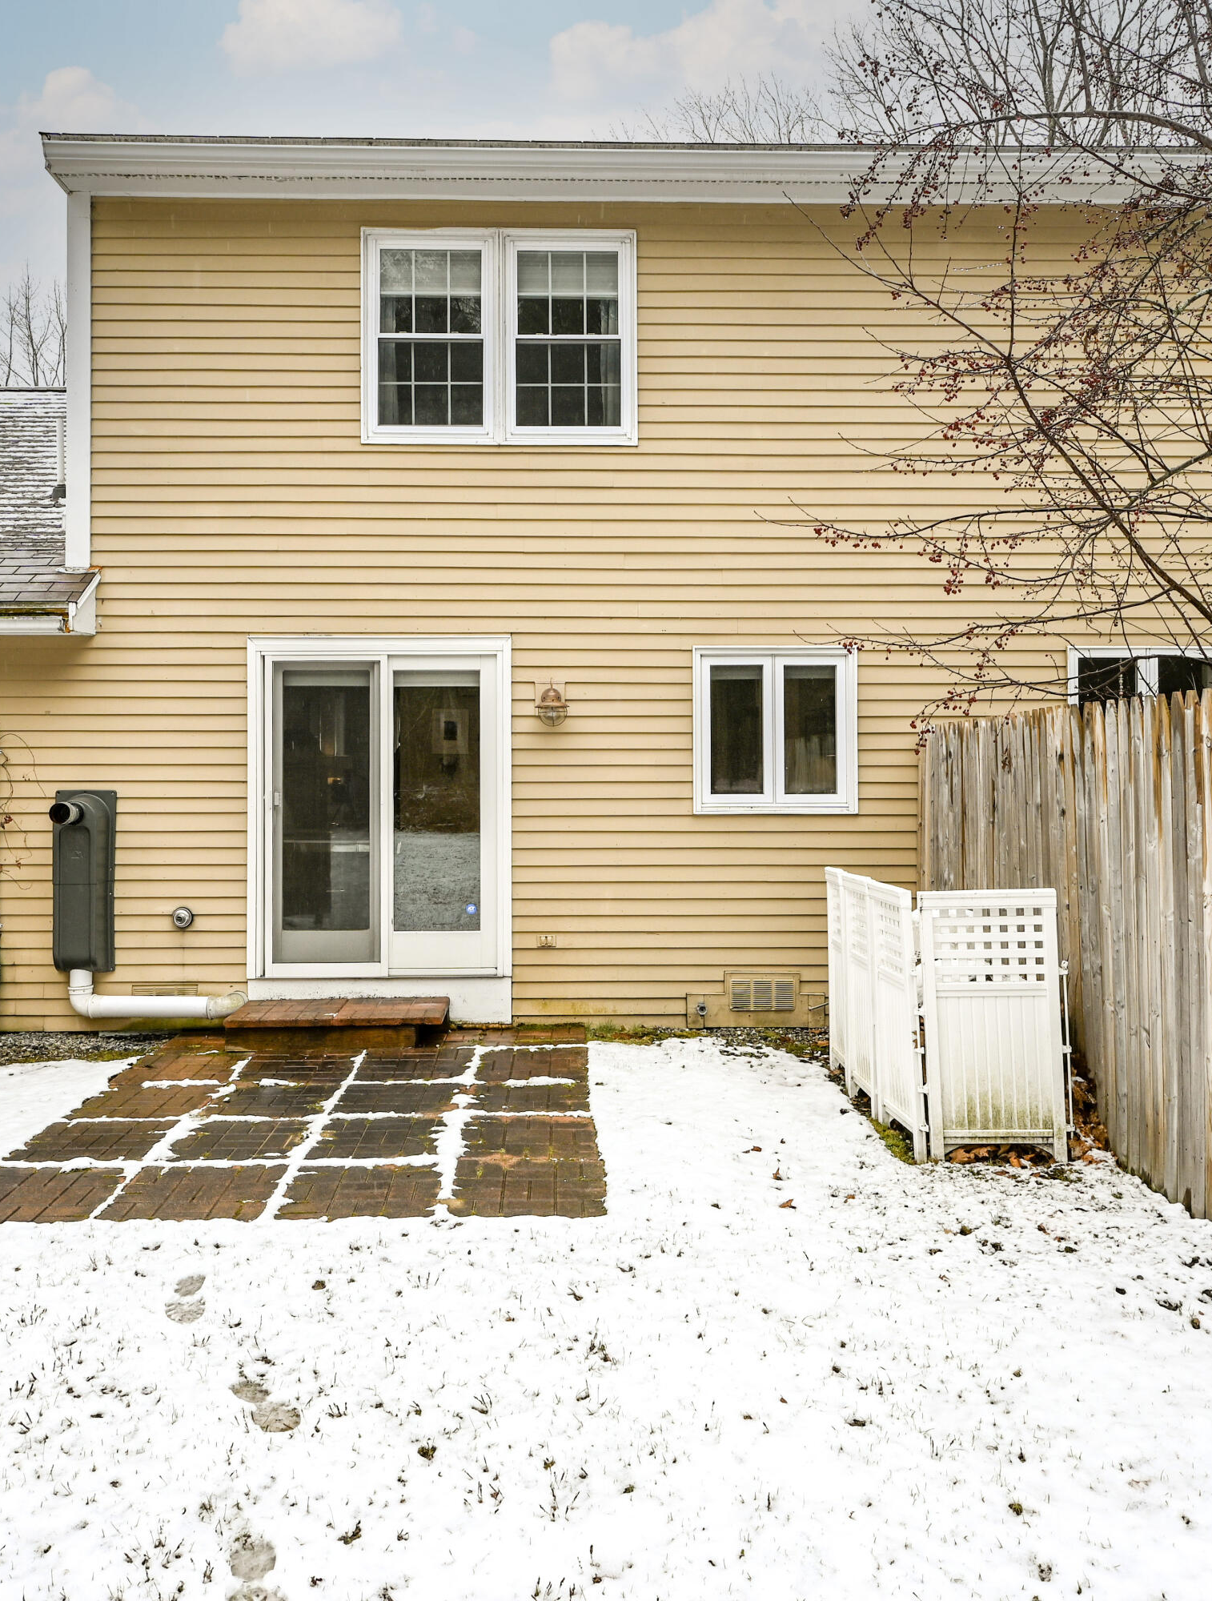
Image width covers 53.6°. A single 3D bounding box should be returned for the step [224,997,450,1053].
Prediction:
[{"bbox_3d":[-1.573,1.345,7.170,1.225,0.200,0.600,0,0,-5],"label":"step"}]

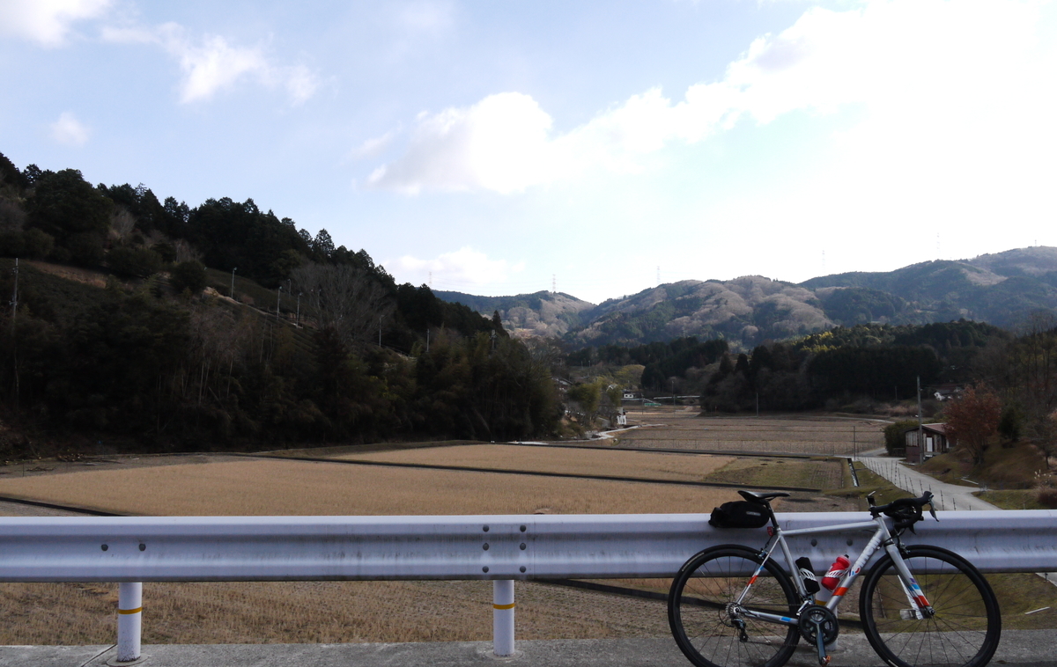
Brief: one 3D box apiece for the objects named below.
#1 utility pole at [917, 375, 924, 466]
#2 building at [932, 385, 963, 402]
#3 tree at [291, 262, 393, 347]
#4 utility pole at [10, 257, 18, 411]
[{"bbox_3d":[39.843,8.829,87.000,0.320,9.200,0.320,0,-4,0],"label":"utility pole"},{"bbox_3d":[164.118,23.643,335.000,9.500,6.500,6.500,0,-4,0],"label":"building"},{"bbox_3d":[-35.519,-5.626,163.000,19.000,16.000,17.000,0,-4,0],"label":"tree"},{"bbox_3d":[-51.745,-0.222,86.000,0.350,14.000,0.350,0,-4,0],"label":"utility pole"}]

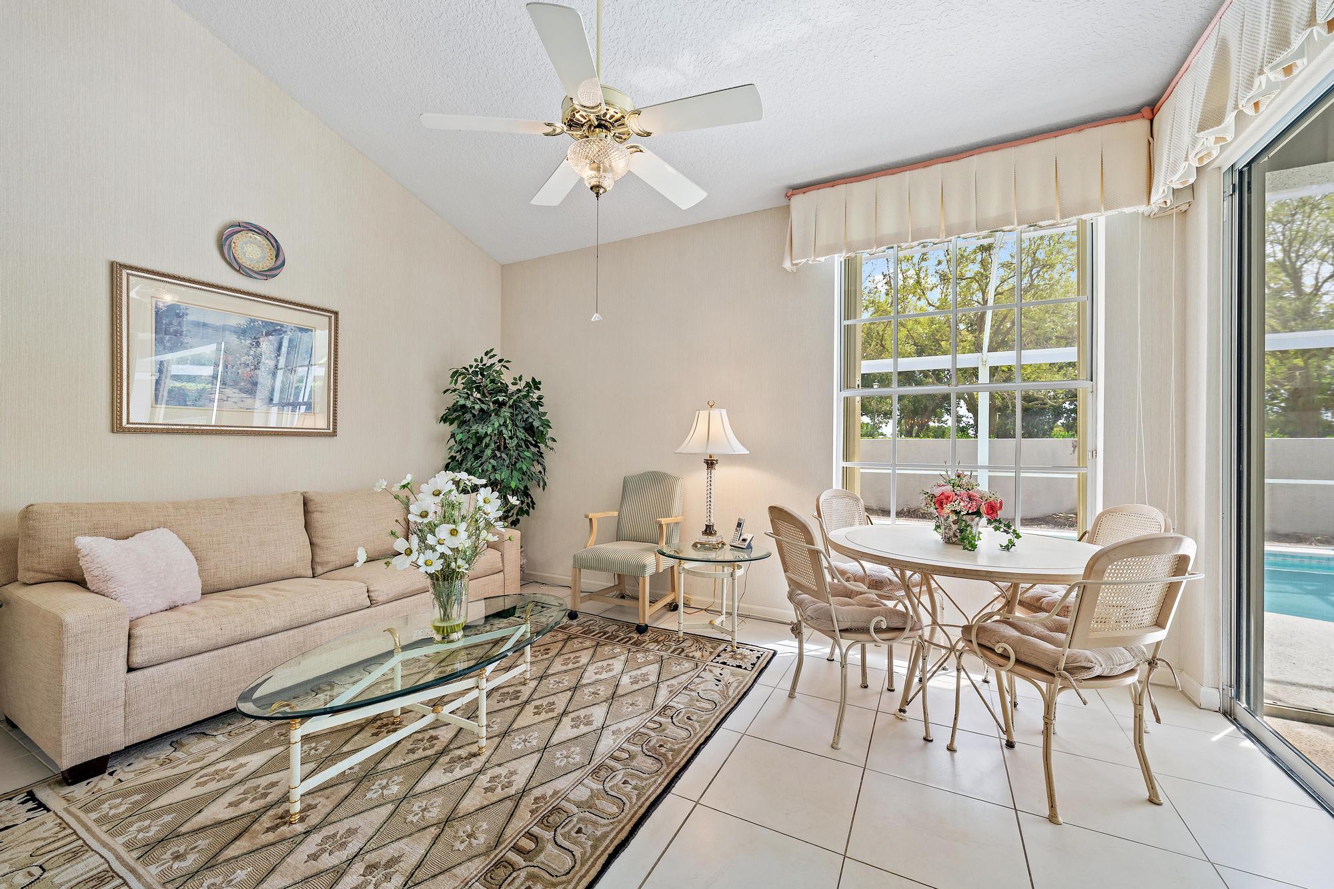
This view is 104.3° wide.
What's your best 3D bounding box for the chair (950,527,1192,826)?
[{"bbox_3d":[1.384,0.727,1.811,0.560,0.910,0.550,0,0,-13],"label":"chair"}]

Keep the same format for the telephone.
[{"bbox_3d":[0.456,0.532,3.130,0.125,0.166,0.110,0,0,43],"label":"telephone"}]

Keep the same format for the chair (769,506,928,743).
[{"bbox_3d":[0.748,0.724,2.225,0.570,0.900,0.530,0,0,-11],"label":"chair"}]

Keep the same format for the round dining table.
[{"bbox_3d":[1.308,0.811,2.301,1.153,0.732,1.153,0,0,0],"label":"round dining table"}]

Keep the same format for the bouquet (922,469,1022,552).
[{"bbox_3d":[1.313,0.282,2.293,0.440,0.330,0.360,0,0,27],"label":"bouquet"}]

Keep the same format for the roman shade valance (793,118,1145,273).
[{"bbox_3d":[1.552,-1.344,2.918,1.720,0.460,0.170,0,0,27],"label":"roman shade valance"}]

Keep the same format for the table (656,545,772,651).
[{"bbox_3d":[0.281,0.909,3.122,0.680,0.530,0.680,0,0,0],"label":"table"}]

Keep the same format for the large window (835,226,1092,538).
[{"bbox_3d":[1.662,-0.299,2.991,1.330,1.840,0.120,0,0,27],"label":"large window"}]

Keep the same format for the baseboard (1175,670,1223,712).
[{"bbox_3d":[2.459,1.141,2.404,0.080,0.087,0.220,0,0,28],"label":"baseboard"}]

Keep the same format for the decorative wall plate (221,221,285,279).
[{"bbox_3d":[-2.296,-1.078,2.889,0.035,0.300,0.300,0,0,27],"label":"decorative wall plate"}]

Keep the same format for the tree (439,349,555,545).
[{"bbox_3d":[-1.314,0.211,4.050,0.840,1.900,0.840,0,0,28],"label":"tree"}]

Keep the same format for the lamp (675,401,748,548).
[{"bbox_3d":[0.274,0.172,3.180,0.445,0.885,0.445,0,0,0],"label":"lamp"}]

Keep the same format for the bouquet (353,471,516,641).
[{"bbox_3d":[-0.900,0.419,2.040,0.600,0.670,0.500,0,0,0],"label":"bouquet"}]

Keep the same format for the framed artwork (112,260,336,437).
[{"bbox_3d":[-2.346,-0.449,2.870,0.040,0.793,1.019,0,0,28],"label":"framed artwork"}]

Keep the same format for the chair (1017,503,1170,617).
[{"bbox_3d":[1.831,0.728,2.345,0.550,0.910,0.560,0,0,2],"label":"chair"}]

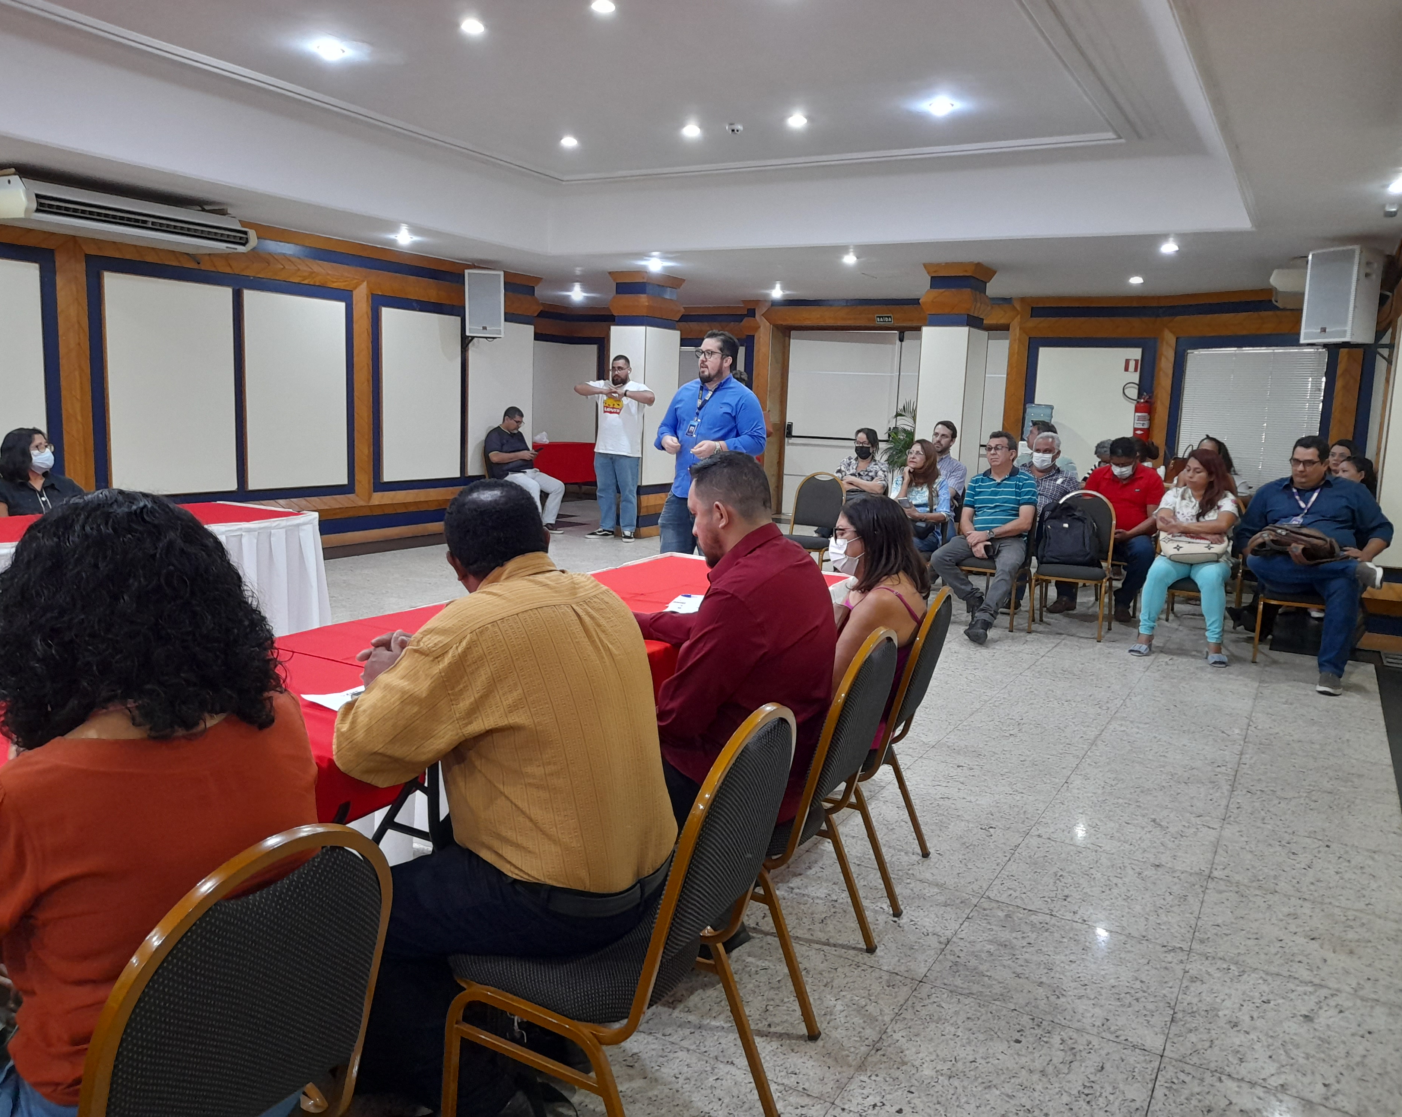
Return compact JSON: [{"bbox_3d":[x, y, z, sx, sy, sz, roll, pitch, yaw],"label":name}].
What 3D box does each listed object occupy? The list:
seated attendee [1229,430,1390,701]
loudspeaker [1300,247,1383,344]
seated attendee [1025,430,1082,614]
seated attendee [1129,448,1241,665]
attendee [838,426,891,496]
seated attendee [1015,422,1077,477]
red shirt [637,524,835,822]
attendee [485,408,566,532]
[{"bbox_3d":[3.429,-0.023,6.059,0.800,1.330,1.000,7,9,29],"label":"seated attendee"},{"bbox_3d":[4.231,-1.696,6.995,0.340,0.600,0.400,0,9,-15],"label":"loudspeaker"},{"bbox_3d":[2.506,-0.300,7.927,0.540,1.244,0.900,7,10,29],"label":"seated attendee"},{"bbox_3d":[2.960,-0.043,6.528,0.520,1.200,0.850,8,10,34],"label":"seated attendee"},{"bbox_3d":[1.218,-0.410,8.536,0.480,1.220,0.800,7,10,32],"label":"attendee"},{"bbox_3d":[2.702,-0.431,8.710,0.500,1.320,0.800,7,9,29],"label":"seated attendee"},{"bbox_3d":[0.067,0.258,2.659,0.580,0.700,0.520,7,10,32],"label":"red shirt"},{"bbox_3d":[-1.584,-0.797,10.161,0.770,1.242,0.550,3,9,5],"label":"attendee"}]

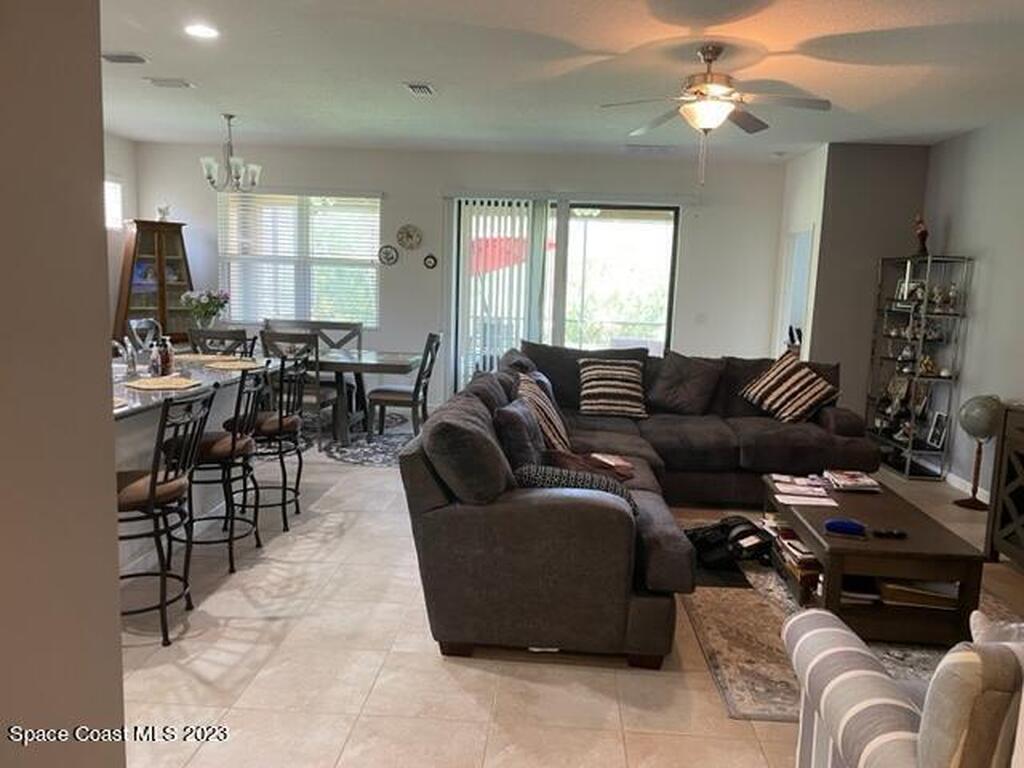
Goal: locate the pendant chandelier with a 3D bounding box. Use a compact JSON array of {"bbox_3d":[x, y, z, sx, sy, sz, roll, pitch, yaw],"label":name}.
[{"bbox_3d":[-2.460,-1.996,6.726,0.560,0.660,0.560,2,8,3],"label":"pendant chandelier"}]

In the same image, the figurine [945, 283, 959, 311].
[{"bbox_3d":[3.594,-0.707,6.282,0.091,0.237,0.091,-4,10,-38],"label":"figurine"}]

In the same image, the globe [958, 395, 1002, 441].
[{"bbox_3d":[3.389,0.242,5.563,0.313,0.323,0.313,2,8,3],"label":"globe"}]

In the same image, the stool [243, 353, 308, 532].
[{"bbox_3d":[-1.532,0.339,4.653,0.490,1.030,0.430,2,8,3],"label":"stool"}]

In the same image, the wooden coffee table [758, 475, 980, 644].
[{"bbox_3d":[1.790,0.858,4.027,0.667,0.434,1.273,3,8,5],"label":"wooden coffee table"}]

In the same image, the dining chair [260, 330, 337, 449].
[{"bbox_3d":[-1.847,0.052,6.730,0.480,1.000,0.580,3,8,8],"label":"dining chair"}]

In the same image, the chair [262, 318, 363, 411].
[{"bbox_3d":[-2.257,-0.178,8.414,1.090,0.960,0.580,2,8,3],"label":"chair"}]

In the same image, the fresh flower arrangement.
[{"bbox_3d":[-2.812,-0.598,7.096,0.430,0.530,0.430,2,8,3],"label":"fresh flower arrangement"}]

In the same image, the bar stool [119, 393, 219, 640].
[{"bbox_3d":[-1.583,0.534,3.268,0.490,1.030,0.430,2,8,3],"label":"bar stool"}]

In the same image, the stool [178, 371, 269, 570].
[{"bbox_3d":[-1.563,0.417,4.100,0.505,1.060,0.455,2,8,3],"label":"stool"}]

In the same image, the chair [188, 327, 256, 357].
[{"bbox_3d":[-2.583,0.009,6.976,0.475,1.030,0.586,1,8,-4],"label":"chair"}]

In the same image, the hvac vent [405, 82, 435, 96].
[{"bbox_3d":[-0.661,-2.119,5.559,0.190,0.020,0.370,2,8,3],"label":"hvac vent"}]

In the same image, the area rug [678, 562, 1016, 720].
[{"bbox_3d":[1.644,1.058,3.834,1.590,0.012,2.300,2,8,3],"label":"area rug"}]

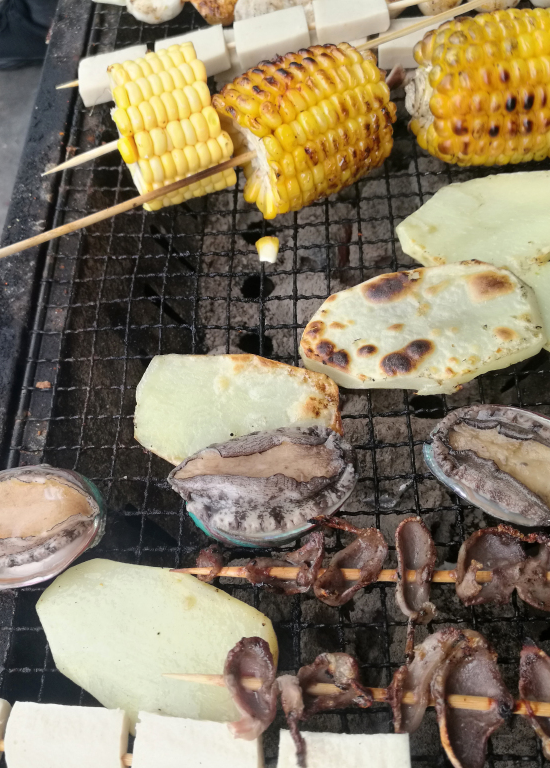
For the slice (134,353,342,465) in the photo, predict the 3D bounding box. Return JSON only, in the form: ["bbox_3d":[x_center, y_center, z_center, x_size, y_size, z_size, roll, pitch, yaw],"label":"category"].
[{"bbox_3d":[-0.012,0.011,0.257,0.067,0.006,0.046,6,57,10],"label":"slice"}]

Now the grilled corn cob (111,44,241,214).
[{"bbox_3d":[-0.041,-0.096,0.302,0.033,0.054,0.054,-22,57,-9],"label":"grilled corn cob"}]

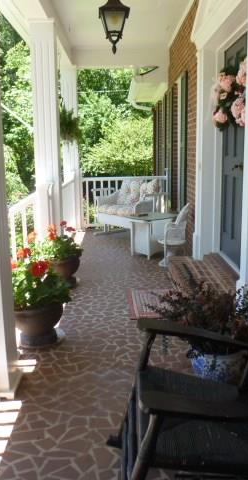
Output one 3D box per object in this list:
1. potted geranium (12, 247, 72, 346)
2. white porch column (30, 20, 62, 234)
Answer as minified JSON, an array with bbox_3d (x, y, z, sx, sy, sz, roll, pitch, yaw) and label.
[{"bbox_3d":[-0.617,0.410,3.314,0.430,0.700,0.430,-1,11,-1],"label":"potted geranium"},{"bbox_3d":[-0.878,-1.035,5.219,0.290,2.815,0.290,-1,11,-1],"label":"white porch column"}]

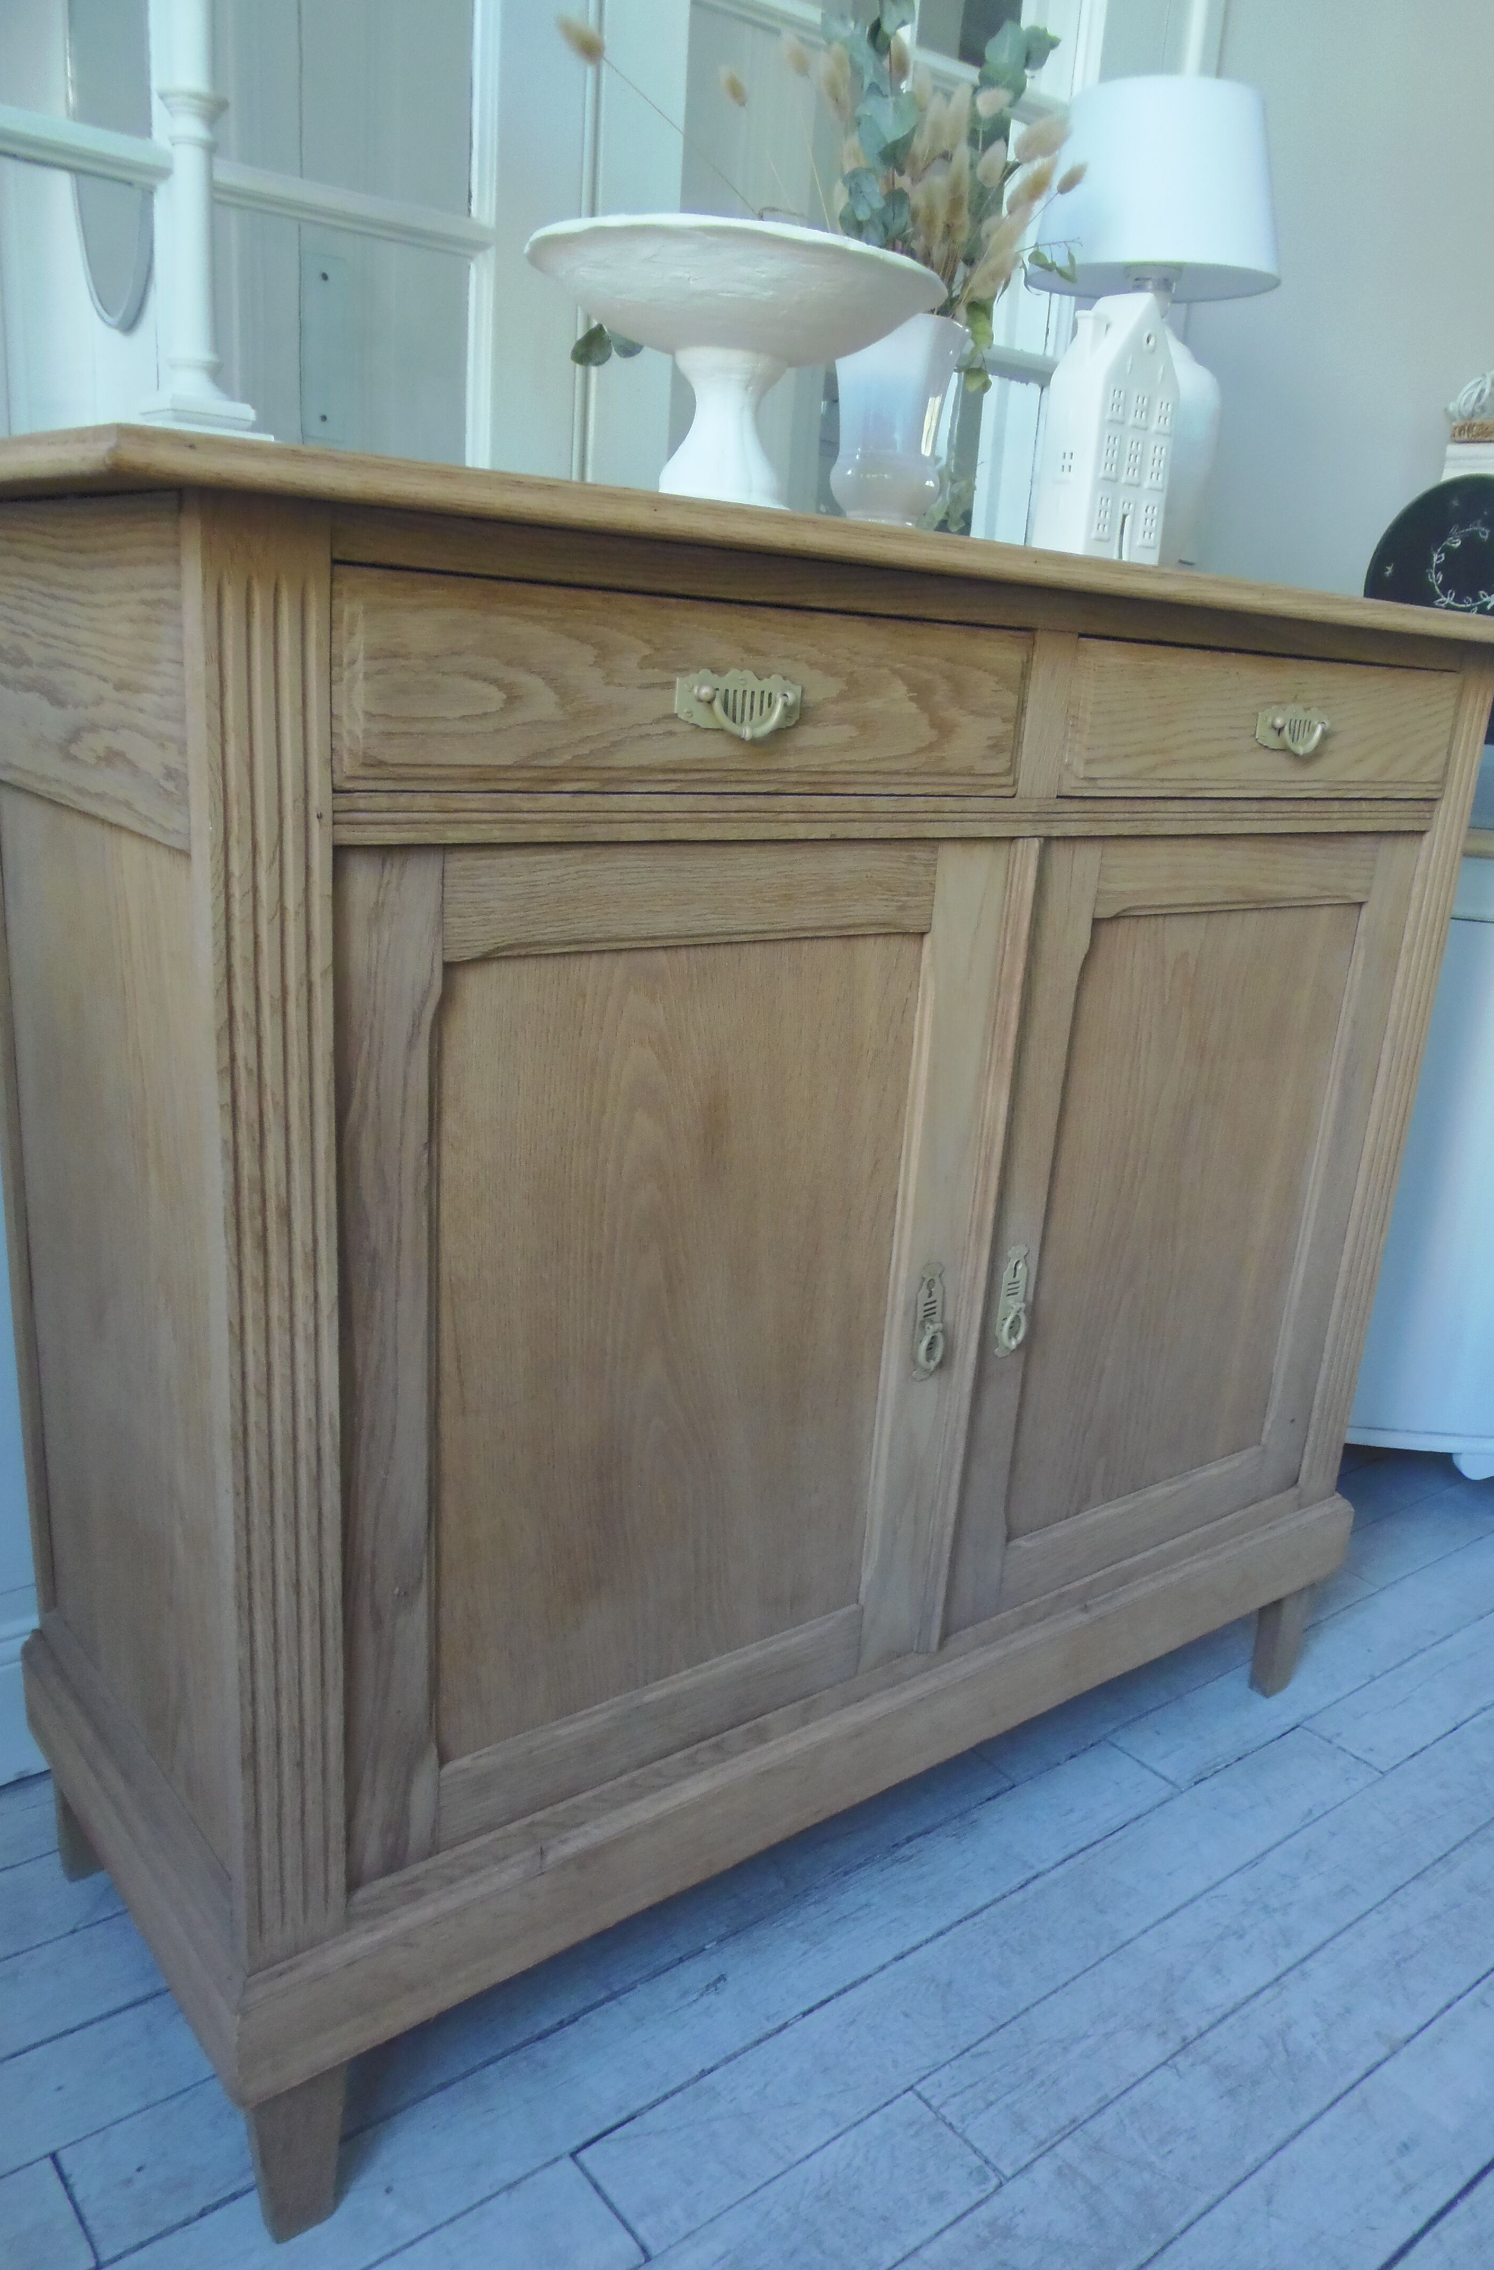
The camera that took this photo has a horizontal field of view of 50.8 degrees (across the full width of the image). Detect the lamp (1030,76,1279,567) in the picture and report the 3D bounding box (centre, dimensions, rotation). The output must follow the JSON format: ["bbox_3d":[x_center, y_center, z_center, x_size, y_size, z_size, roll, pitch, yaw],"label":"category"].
[{"bbox_3d":[0.316,-0.623,1.269,0.195,0.356,0.195,-9,21,-36],"label":"lamp"}]

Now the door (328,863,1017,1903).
[{"bbox_3d":[-0.029,0.129,0.994,0.484,0.624,0.028,-9,21,-36],"label":"door"}]

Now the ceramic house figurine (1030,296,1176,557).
[{"bbox_3d":[0.260,-0.499,1.134,0.088,0.189,0.049,-11,22,-41],"label":"ceramic house figurine"}]

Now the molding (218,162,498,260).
[{"bbox_3d":[-0.294,-0.689,1.177,0.228,0.027,0.022,-9,21,-36],"label":"molding"}]

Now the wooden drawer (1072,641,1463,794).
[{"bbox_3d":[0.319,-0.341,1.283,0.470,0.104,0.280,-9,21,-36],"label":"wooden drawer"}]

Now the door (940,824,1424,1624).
[{"bbox_3d":[0.352,0.069,1.278,0.479,0.624,0.026,-9,21,-36],"label":"door"}]

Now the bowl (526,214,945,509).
[{"bbox_3d":[-0.010,-0.432,0.933,0.244,0.142,0.244,4,17,-1],"label":"bowl"}]

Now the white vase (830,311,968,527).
[{"bbox_3d":[0.097,-0.472,1.079,0.095,0.148,0.095,4,17,-1],"label":"white vase"}]

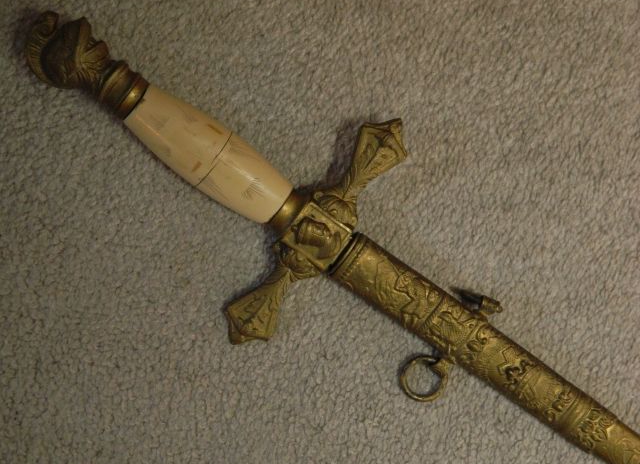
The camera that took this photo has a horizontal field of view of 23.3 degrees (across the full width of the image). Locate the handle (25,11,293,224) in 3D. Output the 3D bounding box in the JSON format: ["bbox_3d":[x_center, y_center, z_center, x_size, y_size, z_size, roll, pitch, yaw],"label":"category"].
[{"bbox_3d":[-0.076,-0.053,0.715,0.141,0.028,0.035,38,79,5],"label":"handle"}]

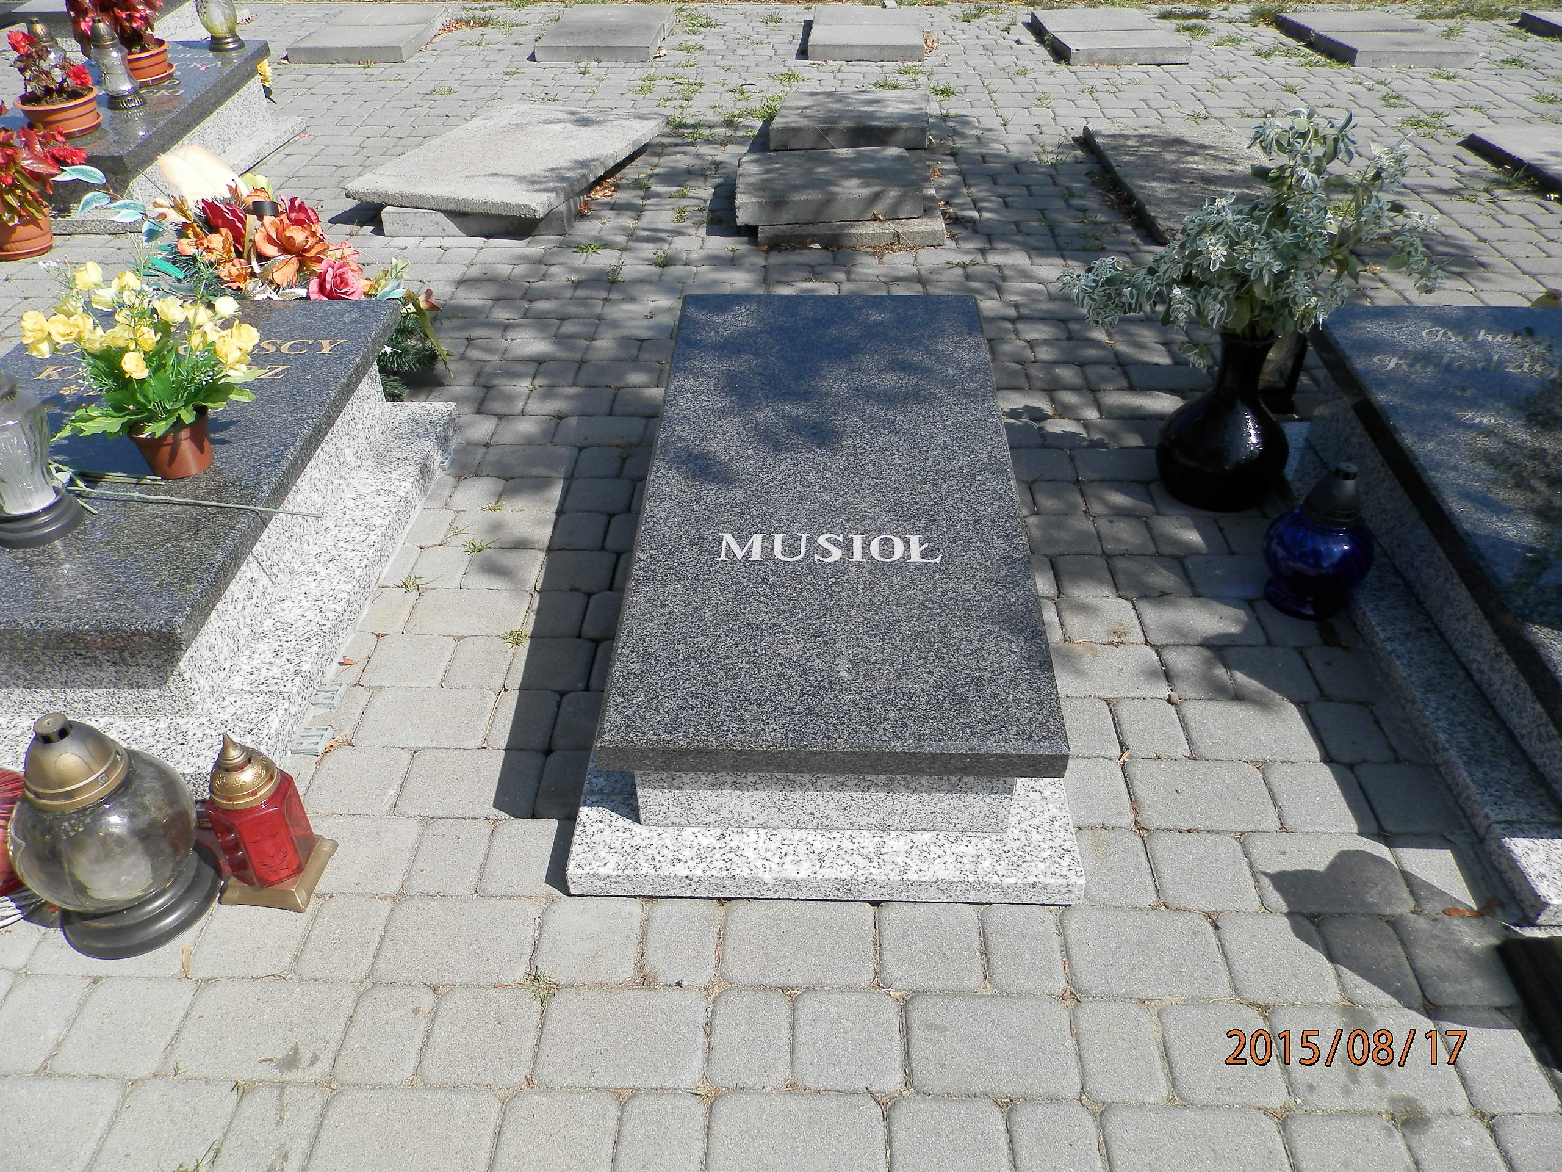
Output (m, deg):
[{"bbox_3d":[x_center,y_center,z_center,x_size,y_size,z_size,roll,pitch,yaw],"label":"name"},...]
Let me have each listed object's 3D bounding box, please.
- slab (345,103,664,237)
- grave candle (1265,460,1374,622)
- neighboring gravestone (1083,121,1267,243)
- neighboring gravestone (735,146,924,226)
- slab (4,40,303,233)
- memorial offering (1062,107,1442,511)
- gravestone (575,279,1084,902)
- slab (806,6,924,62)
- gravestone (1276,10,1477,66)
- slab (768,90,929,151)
[{"bbox_3d":[-0.836,-1.350,3.600,0.602,0.131,1.161,9,37,12],"label":"slab"},{"bbox_3d":[0.857,-0.076,1.761,0.175,0.235,0.175,0,36,1],"label":"grave candle"},{"bbox_3d":[1.325,-1.267,3.549,0.515,0.051,1.161,1,36,2],"label":"neighboring gravestone"},{"bbox_3d":[0.131,-1.172,3.297,0.512,0.068,0.504,-1,36,-1],"label":"neighboring gravestone"},{"bbox_3d":[-2.078,-1.468,3.607,0.602,0.318,1.128,1,36,2],"label":"slab"},{"bbox_3d":[0.820,-0.449,1.933,0.591,0.635,0.471,0,36,1],"label":"memorial offering"},{"bbox_3d":[0.071,-0.087,1.720,0.609,0.304,1.150,1,36,1],"label":"gravestone"},{"bbox_3d":[0.407,-2.701,5.504,0.522,0.068,0.997,1,36,2],"label":"slab"},{"bbox_3d":[2.786,-2.603,5.365,0.520,0.066,0.975,0,36,1],"label":"gravestone"},{"bbox_3d":[0.240,-1.616,3.906,0.515,0.067,0.498,3,36,4],"label":"slab"}]

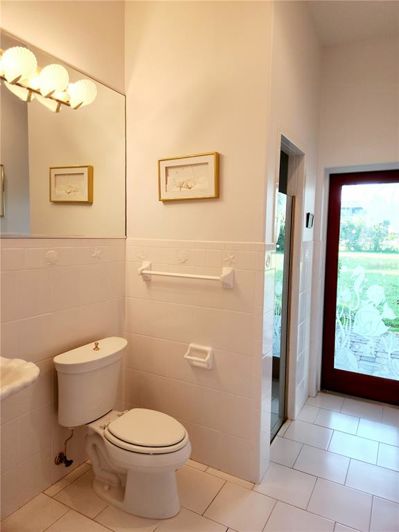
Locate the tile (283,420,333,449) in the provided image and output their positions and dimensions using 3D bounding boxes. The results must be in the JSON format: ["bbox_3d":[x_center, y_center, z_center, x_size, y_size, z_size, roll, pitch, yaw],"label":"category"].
[{"bbox_3d":[0.808,1.244,2.609,0.305,0.012,0.305,4,5,29],"label":"tile"}]

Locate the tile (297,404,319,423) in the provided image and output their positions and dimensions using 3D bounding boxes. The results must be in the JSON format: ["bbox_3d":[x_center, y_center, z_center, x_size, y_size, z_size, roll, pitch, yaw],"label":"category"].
[{"bbox_3d":[0.897,1.220,2.908,0.136,0.012,0.305,4,5,29],"label":"tile"}]

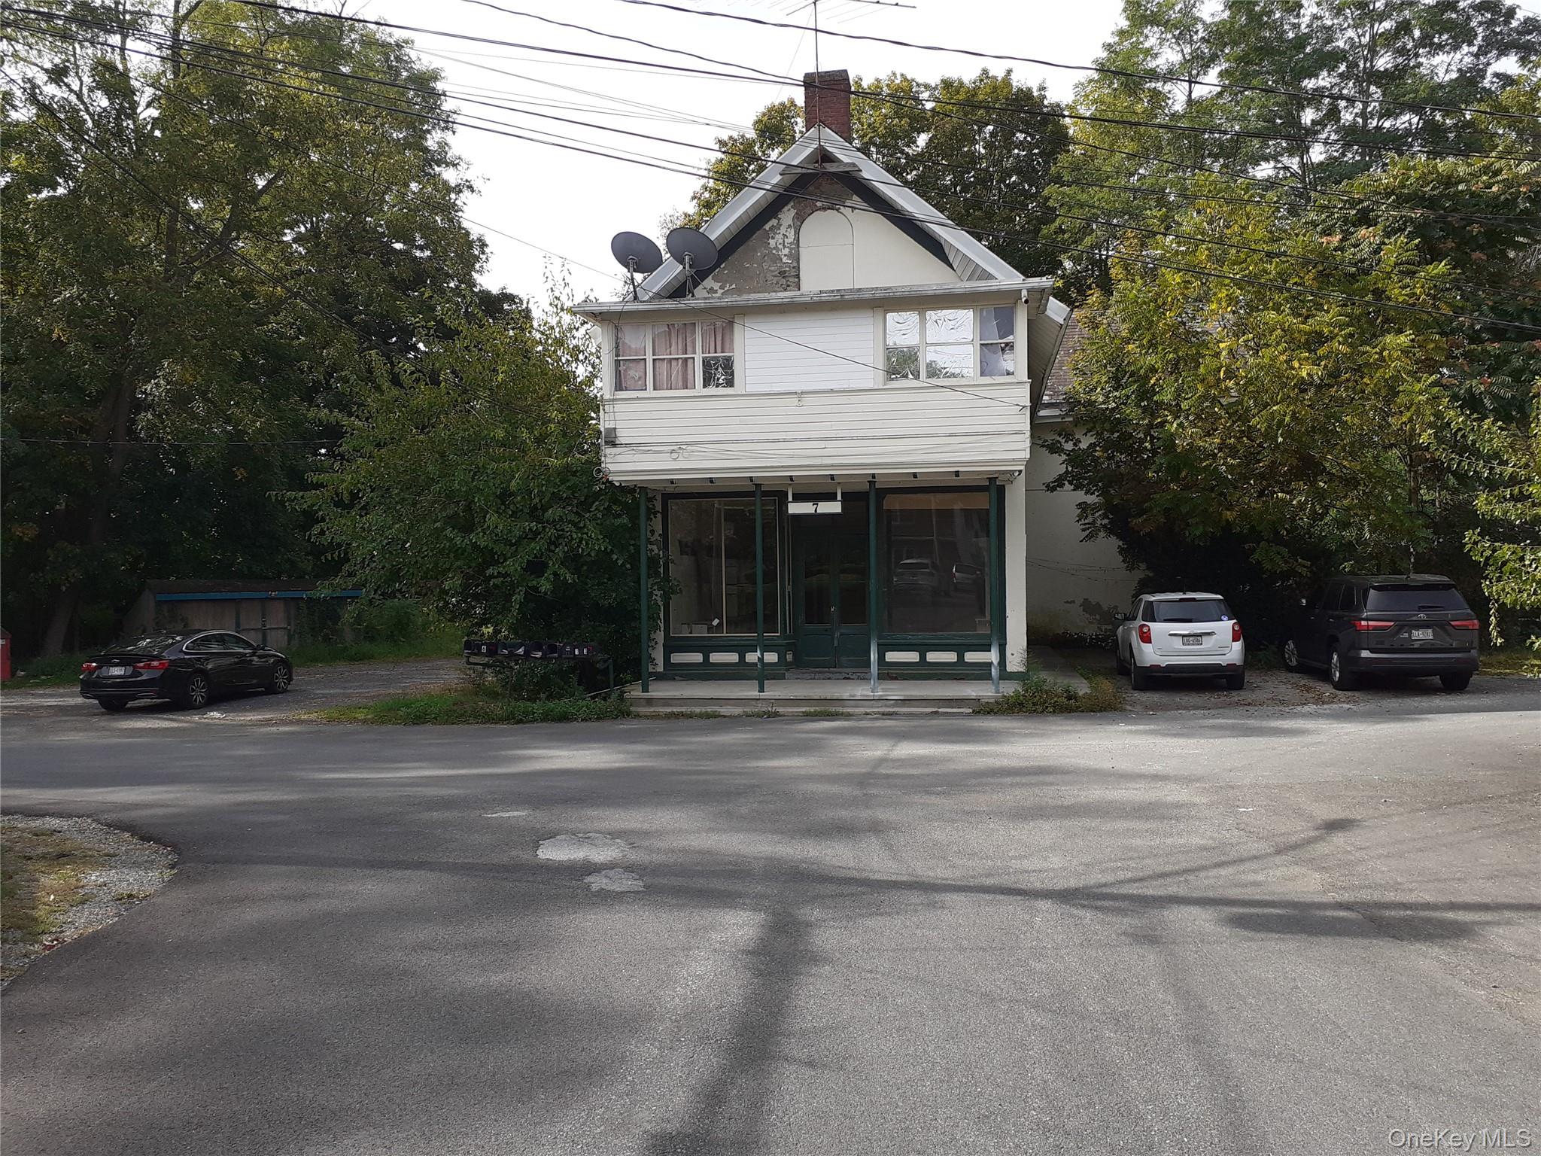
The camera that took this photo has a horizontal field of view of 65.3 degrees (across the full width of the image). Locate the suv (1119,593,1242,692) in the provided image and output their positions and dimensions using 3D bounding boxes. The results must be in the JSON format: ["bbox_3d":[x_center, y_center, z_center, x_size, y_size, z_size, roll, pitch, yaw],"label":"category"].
[{"bbox_3d":[7.495,1.079,22.280,1.860,1.700,4.770,-1,0,11],"label":"suv"}]

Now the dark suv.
[{"bbox_3d":[10.682,0.902,21.305,2.040,1.880,5.280,-1,0,11],"label":"dark suv"}]

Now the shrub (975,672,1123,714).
[{"bbox_3d":[4.266,1.721,18.308,2.250,0.580,1.100,-1,0,10],"label":"shrub"}]

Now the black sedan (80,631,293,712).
[{"bbox_3d":[-11.472,1.761,24.102,1.870,1.460,4.920,-1,0,8],"label":"black sedan"}]

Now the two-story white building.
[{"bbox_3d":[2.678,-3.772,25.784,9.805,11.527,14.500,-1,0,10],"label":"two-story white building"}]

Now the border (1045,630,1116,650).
[{"bbox_3d":[8.337,1.650,32.308,2.100,0.480,0.600,-1,0,10],"label":"border"}]

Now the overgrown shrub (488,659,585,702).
[{"bbox_3d":[-4.038,1.836,20.809,1.600,0.740,1.200,-1,0,10],"label":"overgrown shrub"}]

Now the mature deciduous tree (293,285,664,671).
[{"bbox_3d":[-5.729,-1.585,23.492,6.800,7.800,6.200,-1,0,10],"label":"mature deciduous tree"}]

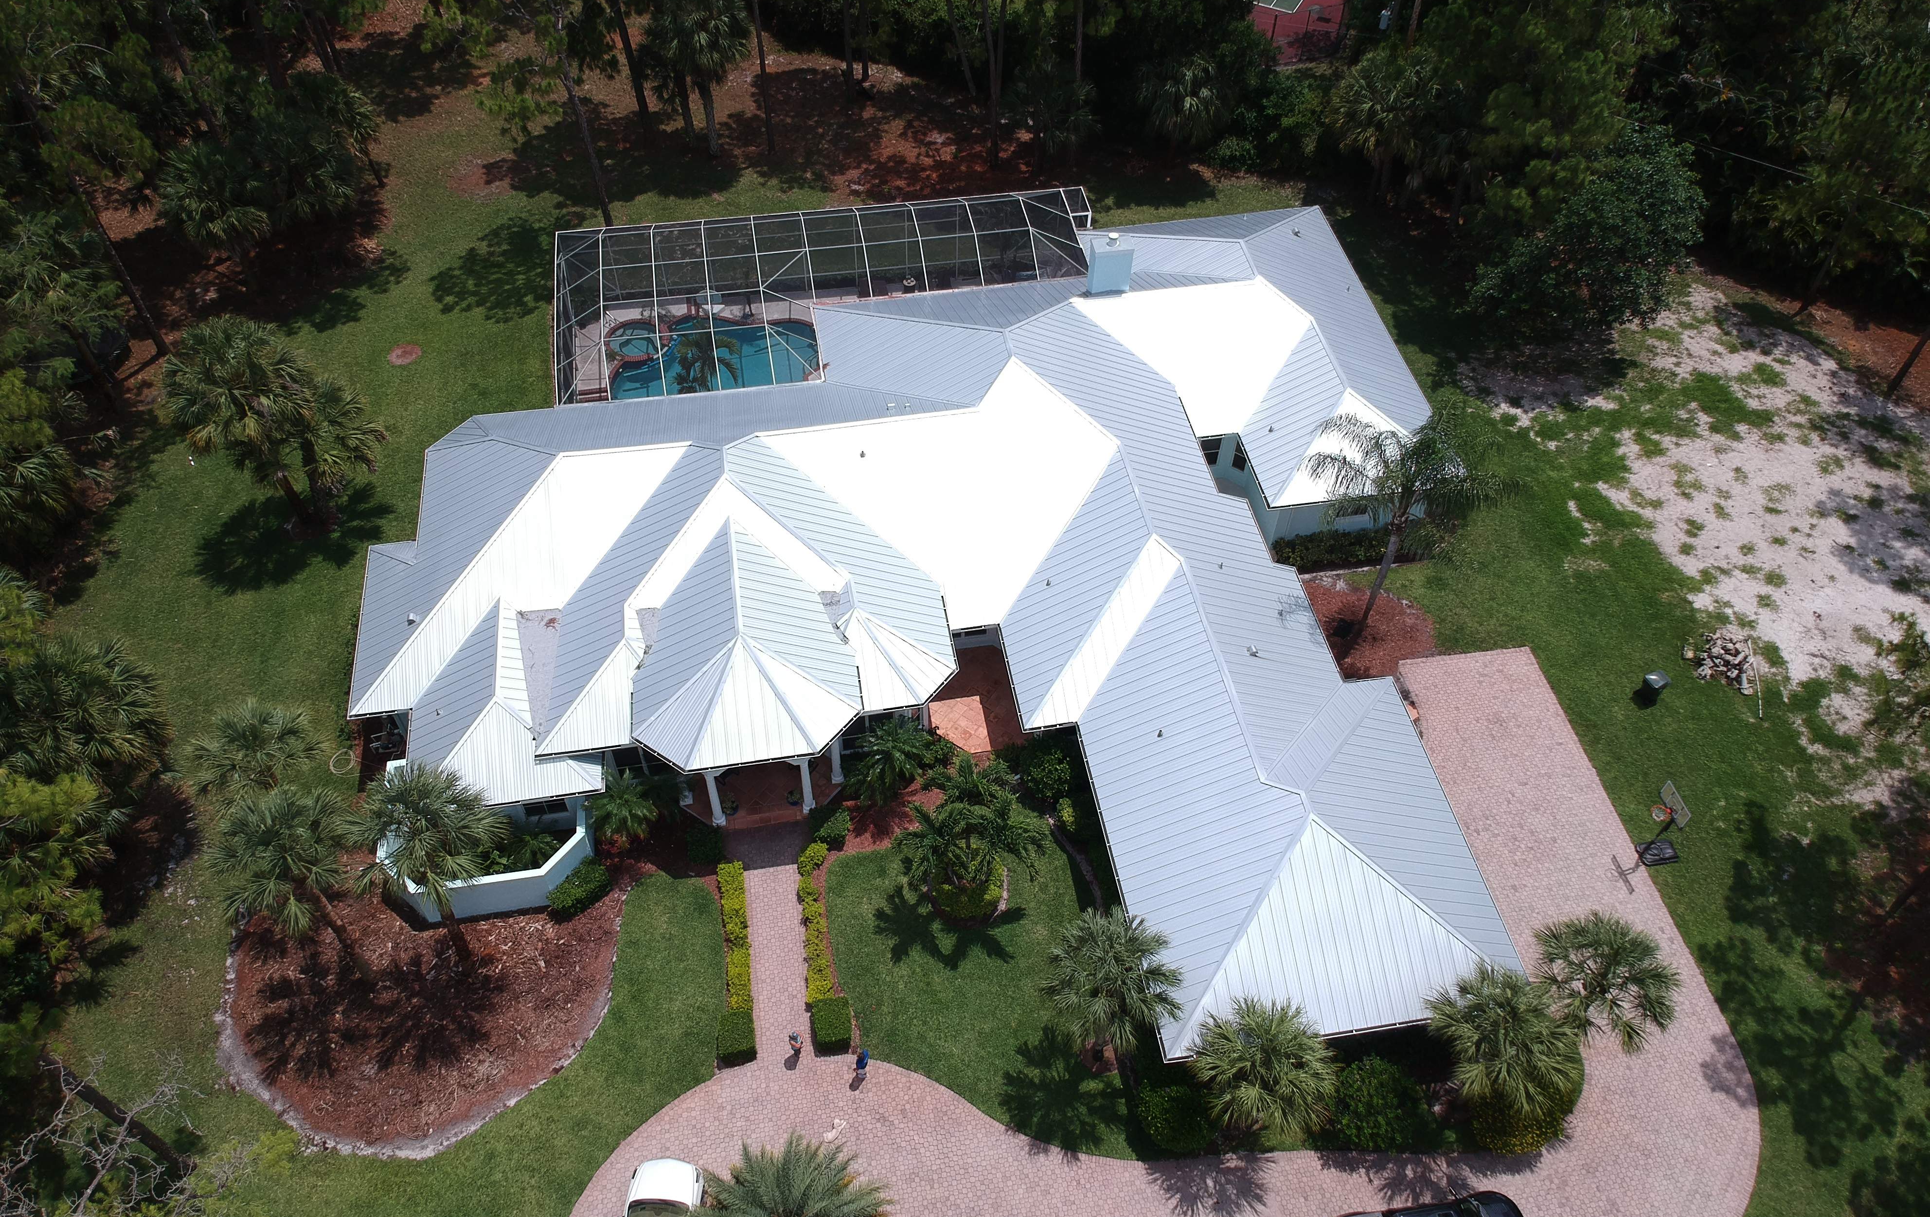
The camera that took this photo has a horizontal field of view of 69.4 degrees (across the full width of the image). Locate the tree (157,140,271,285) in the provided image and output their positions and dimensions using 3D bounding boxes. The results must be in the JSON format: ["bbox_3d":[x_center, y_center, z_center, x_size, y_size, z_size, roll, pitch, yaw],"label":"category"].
[{"bbox_3d":[-31.968,-16.475,60.299,4.700,6.600,4.600,-7,51,-6],"label":"tree"}]

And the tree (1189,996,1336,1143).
[{"bbox_3d":[7.771,13.049,37.798,3.812,6.225,3.781,-7,51,-7],"label":"tree"}]

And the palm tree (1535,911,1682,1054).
[{"bbox_3d":[16.992,11.291,38.711,3.618,7.347,3.744,-7,51,-7],"label":"palm tree"}]

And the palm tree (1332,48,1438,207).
[{"bbox_3d":[19.675,-22.912,66.687,5.125,7.406,5.433,-7,51,-7],"label":"palm tree"}]

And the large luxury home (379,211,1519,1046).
[{"bbox_3d":[-0.912,-3.109,49.340,39.800,7.400,40.000,-7,51,-6],"label":"large luxury home"}]

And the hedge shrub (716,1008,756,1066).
[{"bbox_3d":[-6.691,12.718,41.212,1.080,0.870,1.200,-7,51,-7],"label":"hedge shrub"}]

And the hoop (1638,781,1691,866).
[{"bbox_3d":[22.169,6.909,43.864,2.000,3.750,1.300,-7,51,-6],"label":"hoop"}]

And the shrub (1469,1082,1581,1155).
[{"bbox_3d":[15.748,14.059,39.335,2.750,1.600,2.550,-7,51,-6],"label":"shrub"}]

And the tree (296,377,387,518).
[{"bbox_3d":[-22.944,-5.486,51.541,4.000,6.500,3.900,-7,51,-6],"label":"tree"}]

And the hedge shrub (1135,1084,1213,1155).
[{"bbox_3d":[5.978,14.450,39.487,2.220,1.776,2.055,1,51,-1],"label":"hedge shrub"}]

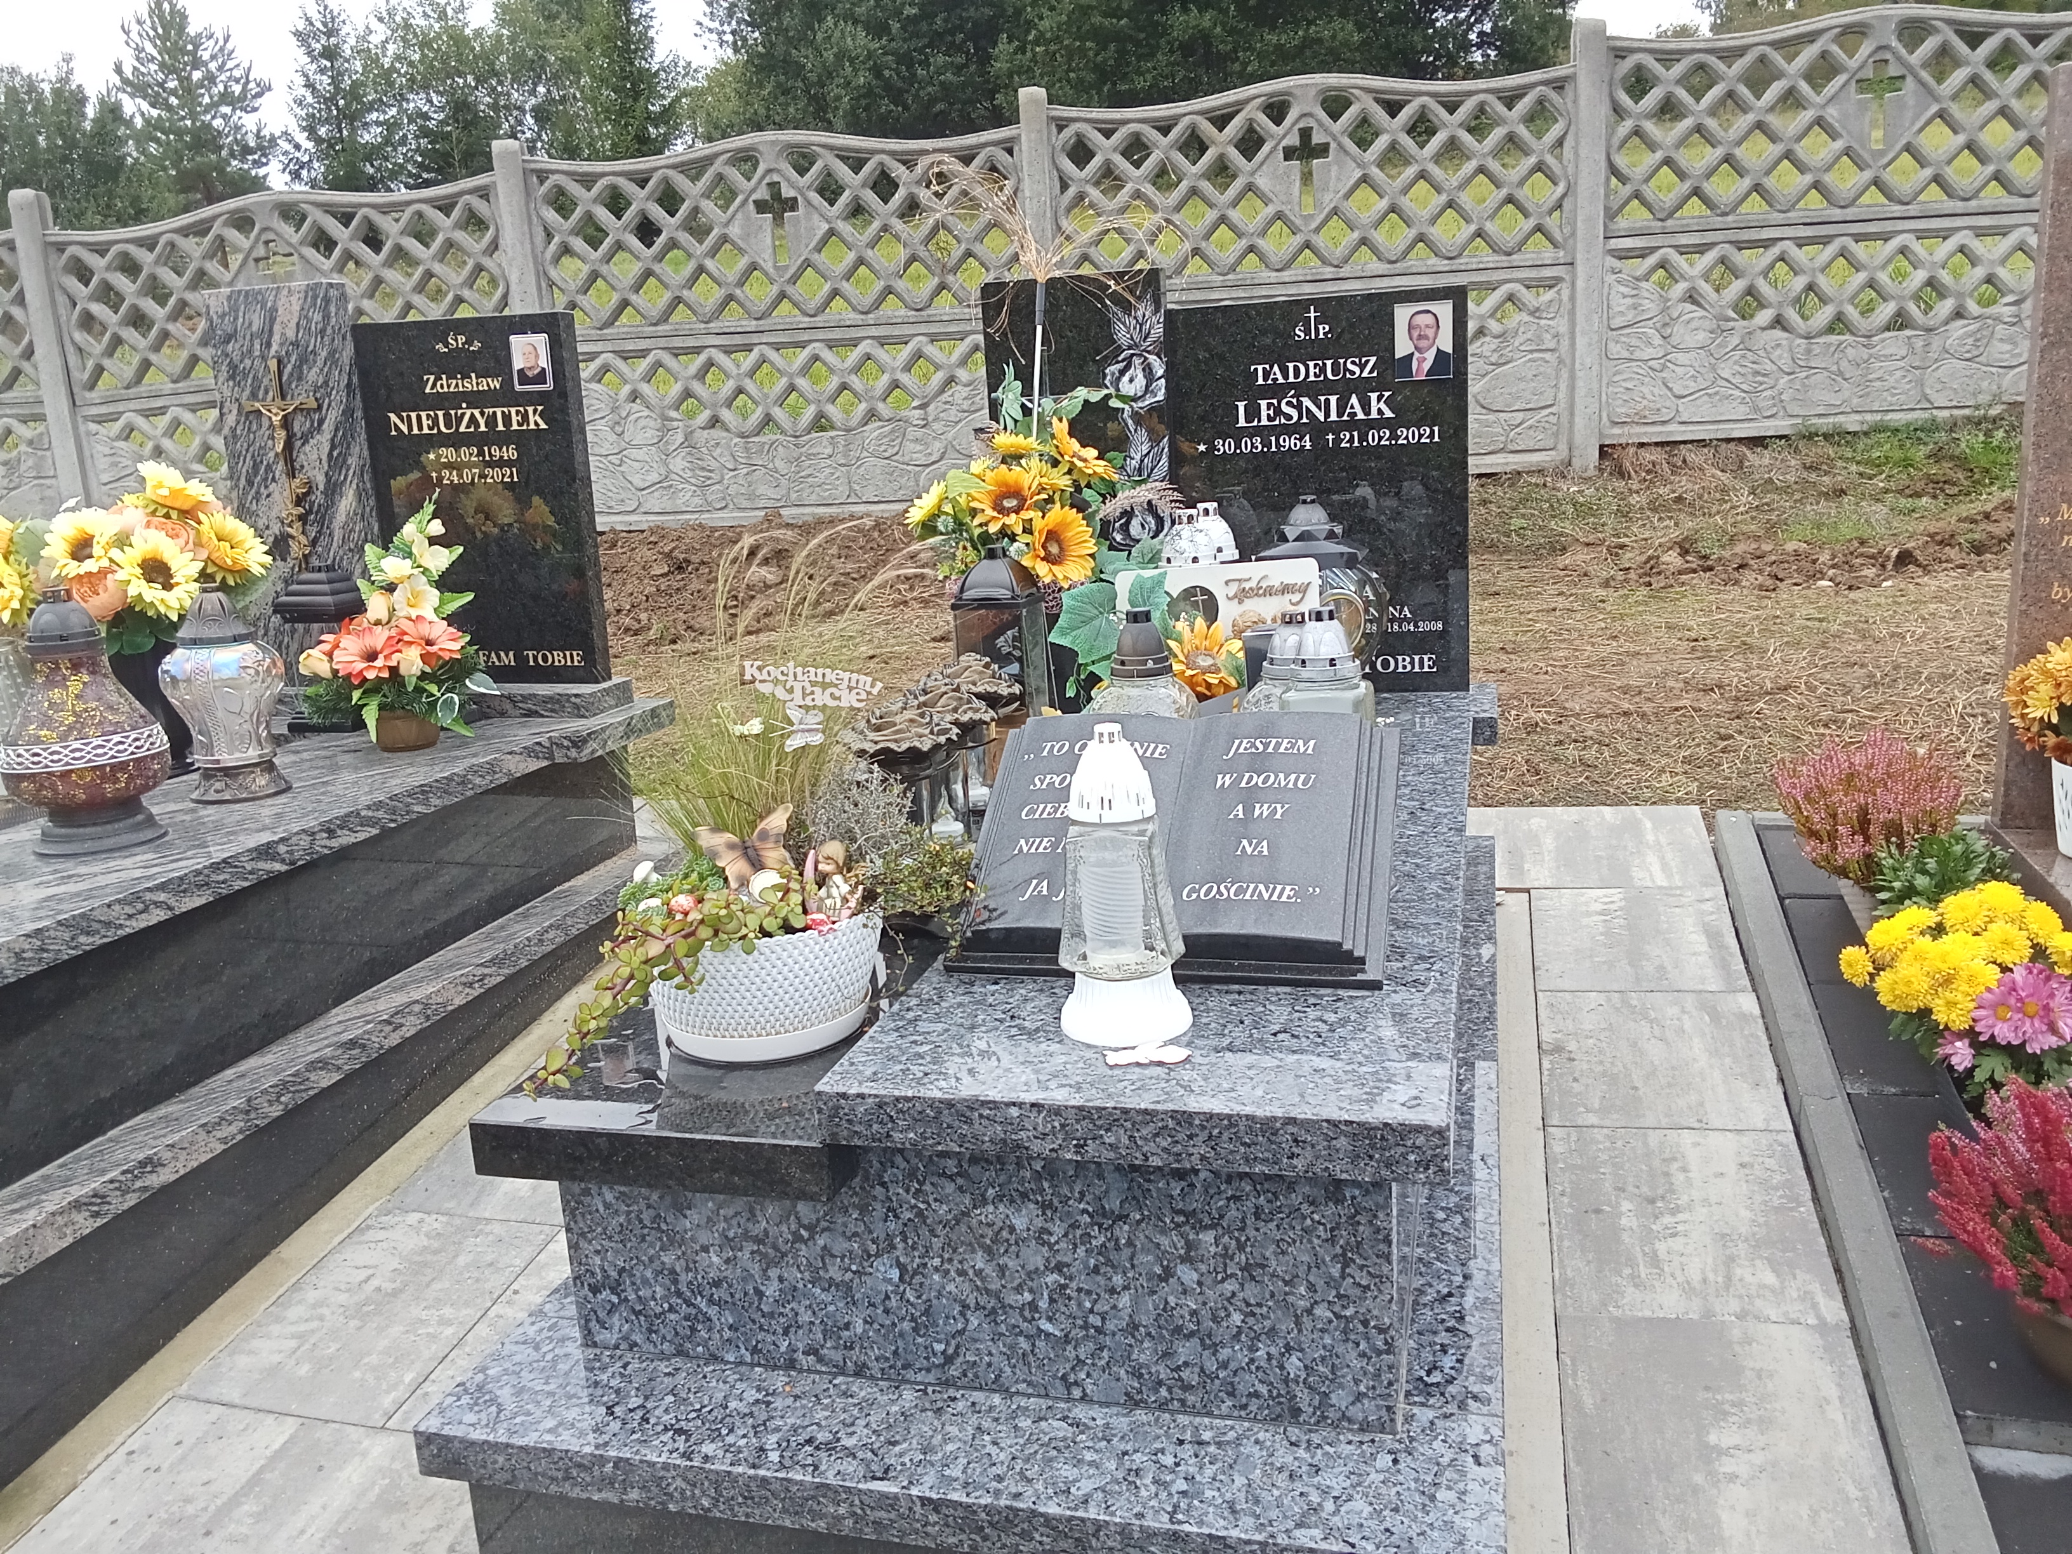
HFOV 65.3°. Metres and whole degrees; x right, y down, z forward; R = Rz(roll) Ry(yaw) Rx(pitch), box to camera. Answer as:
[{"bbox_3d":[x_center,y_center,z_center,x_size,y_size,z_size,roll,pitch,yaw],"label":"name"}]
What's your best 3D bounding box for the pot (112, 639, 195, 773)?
[{"bbox_3d":[-1.762,-0.156,3.236,0.160,0.300,0.160,-3,12,1],"label":"pot"}]

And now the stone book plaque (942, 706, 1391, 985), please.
[{"bbox_3d":[0.153,0.060,1.807,0.471,0.068,0.369,0,44,15],"label":"stone book plaque"}]

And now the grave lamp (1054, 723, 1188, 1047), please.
[{"bbox_3d":[0.081,0.097,1.550,0.129,0.295,0.129,0,12,15],"label":"grave lamp"}]

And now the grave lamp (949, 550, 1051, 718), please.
[{"bbox_3d":[-0.056,-0.193,2.587,0.130,0.350,0.130,0,13,15],"label":"grave lamp"}]

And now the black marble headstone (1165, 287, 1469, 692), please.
[{"bbox_3d":[0.491,-0.481,2.792,0.497,0.672,0.070,0,13,15],"label":"black marble headstone"}]

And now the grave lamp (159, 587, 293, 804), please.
[{"bbox_3d":[-1.484,-0.154,2.963,0.210,0.380,0.210,0,12,15],"label":"grave lamp"}]

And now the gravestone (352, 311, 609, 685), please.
[{"bbox_3d":[-1.300,-0.640,3.811,0.540,0.848,0.060,0,12,15],"label":"gravestone"}]

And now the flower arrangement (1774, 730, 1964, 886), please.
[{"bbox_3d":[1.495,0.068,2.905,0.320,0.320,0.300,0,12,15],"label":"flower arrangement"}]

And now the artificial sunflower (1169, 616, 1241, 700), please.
[{"bbox_3d":[0.238,-0.168,2.281,0.103,0.120,0.100,0,13,15],"label":"artificial sunflower"}]

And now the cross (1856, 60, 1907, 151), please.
[{"bbox_3d":[3.055,-2.435,5.868,0.176,0.310,0.050,-2,13,6],"label":"cross"}]

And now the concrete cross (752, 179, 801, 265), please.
[{"bbox_3d":[-1.003,-2.158,6.316,0.176,0.314,0.050,-2,13,6],"label":"concrete cross"}]

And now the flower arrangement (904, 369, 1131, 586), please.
[{"bbox_3d":[-0.032,-0.486,2.635,0.377,0.346,0.300,0,13,15],"label":"flower arrangement"}]

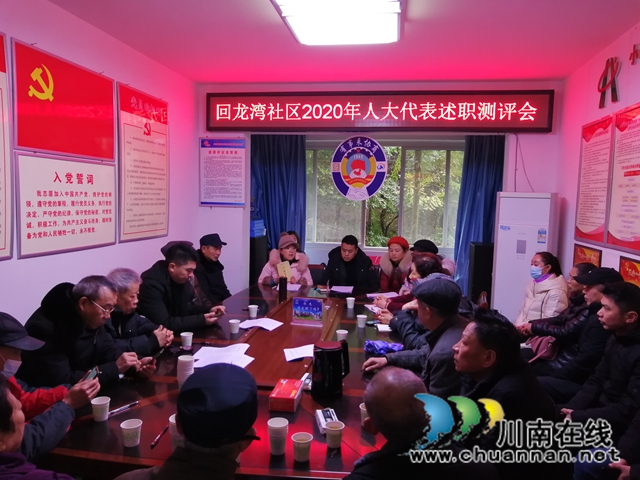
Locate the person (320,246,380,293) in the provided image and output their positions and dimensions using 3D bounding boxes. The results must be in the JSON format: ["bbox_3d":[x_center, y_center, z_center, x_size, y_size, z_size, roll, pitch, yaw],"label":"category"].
[{"bbox_3d":[0.281,0.587,4.914,0.570,1.240,0.720,2,5,9],"label":"person"}]

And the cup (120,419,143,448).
[{"bbox_3d":[-0.675,0.692,1.780,0.073,0.076,0.073,1,5,0],"label":"cup"}]

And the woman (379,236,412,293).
[{"bbox_3d":[0.745,0.596,4.837,0.500,1.220,0.680,3,5,18],"label":"woman"}]

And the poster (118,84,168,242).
[{"bbox_3d":[-1.474,-0.617,4.249,0.025,1.237,0.835,2,5,9],"label":"poster"}]

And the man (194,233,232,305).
[{"bbox_3d":[-0.910,0.569,4.698,0.740,1.300,0.550,3,5,16],"label":"man"}]

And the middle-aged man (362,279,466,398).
[{"bbox_3d":[0.555,0.797,2.699,0.700,1.240,0.550,3,5,17],"label":"middle-aged man"}]

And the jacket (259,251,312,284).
[{"bbox_3d":[-0.347,0.422,4.992,0.550,0.660,0.460,2,5,5],"label":"jacket"}]

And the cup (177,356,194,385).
[{"bbox_3d":[-0.602,0.613,2.252,0.074,0.155,0.074,1,5,0],"label":"cup"}]

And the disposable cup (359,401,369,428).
[{"bbox_3d":[0.190,0.697,1.975,0.072,0.076,0.072,2,5,9],"label":"disposable cup"}]

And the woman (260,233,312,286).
[{"bbox_3d":[-0.352,0.576,5.012,0.560,1.260,0.720,1,5,-2],"label":"woman"}]

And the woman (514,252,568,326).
[{"bbox_3d":[1.540,0.724,3.830,0.760,1.260,0.520,2,5,6],"label":"woman"}]

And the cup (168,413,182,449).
[{"bbox_3d":[-0.481,0.668,1.710,0.072,0.105,0.072,1,5,0],"label":"cup"}]

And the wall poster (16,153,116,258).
[{"bbox_3d":[-1.590,-0.224,3.251,0.025,0.595,0.988,2,5,9],"label":"wall poster"}]

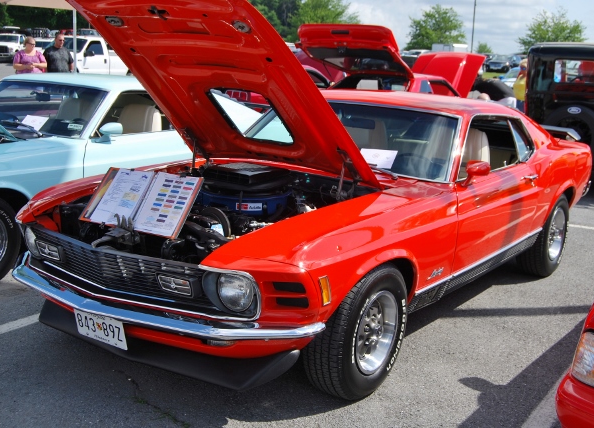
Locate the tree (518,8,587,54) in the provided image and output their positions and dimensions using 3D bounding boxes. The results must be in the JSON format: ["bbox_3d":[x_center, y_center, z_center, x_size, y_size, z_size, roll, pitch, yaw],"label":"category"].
[{"bbox_3d":[27.869,-19.319,90.691,7.260,6.920,7.260,2,12,0],"label":"tree"}]

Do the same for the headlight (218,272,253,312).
[{"bbox_3d":[-0.234,0.313,3.250,0.170,0.170,0.100,10,14,33],"label":"headlight"}]

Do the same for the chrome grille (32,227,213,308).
[{"bbox_3d":[-0.808,0.238,3.498,1.120,0.200,0.160,10,14,33],"label":"chrome grille"}]

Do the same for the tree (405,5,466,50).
[{"bbox_3d":[15.454,-20.097,92.681,6.520,6.820,6.520,2,12,0],"label":"tree"}]

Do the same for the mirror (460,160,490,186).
[{"bbox_3d":[0.956,-0.208,4.423,0.180,0.140,0.160,10,14,33],"label":"mirror"}]

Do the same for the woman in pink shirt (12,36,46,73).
[{"bbox_3d":[-4.781,-2.363,14.763,0.560,1.630,0.380,-3,13,-23],"label":"woman in pink shirt"}]

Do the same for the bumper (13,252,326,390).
[{"bbox_3d":[-0.747,0.508,3.659,1.820,0.380,0.420,10,14,33],"label":"bumper"}]

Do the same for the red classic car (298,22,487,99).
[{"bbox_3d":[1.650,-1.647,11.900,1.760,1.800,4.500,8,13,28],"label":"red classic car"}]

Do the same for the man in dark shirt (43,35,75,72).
[{"bbox_3d":[-4.382,-2.445,15.175,0.550,1.760,0.360,-6,14,-33],"label":"man in dark shirt"}]

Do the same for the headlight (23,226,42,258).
[{"bbox_3d":[-1.258,0.140,3.927,0.170,0.170,0.100,10,14,33],"label":"headlight"}]

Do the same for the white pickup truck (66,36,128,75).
[{"bbox_3d":[-6.857,-5.051,28.109,2.030,1.950,5.700,11,15,38],"label":"white pickup truck"}]

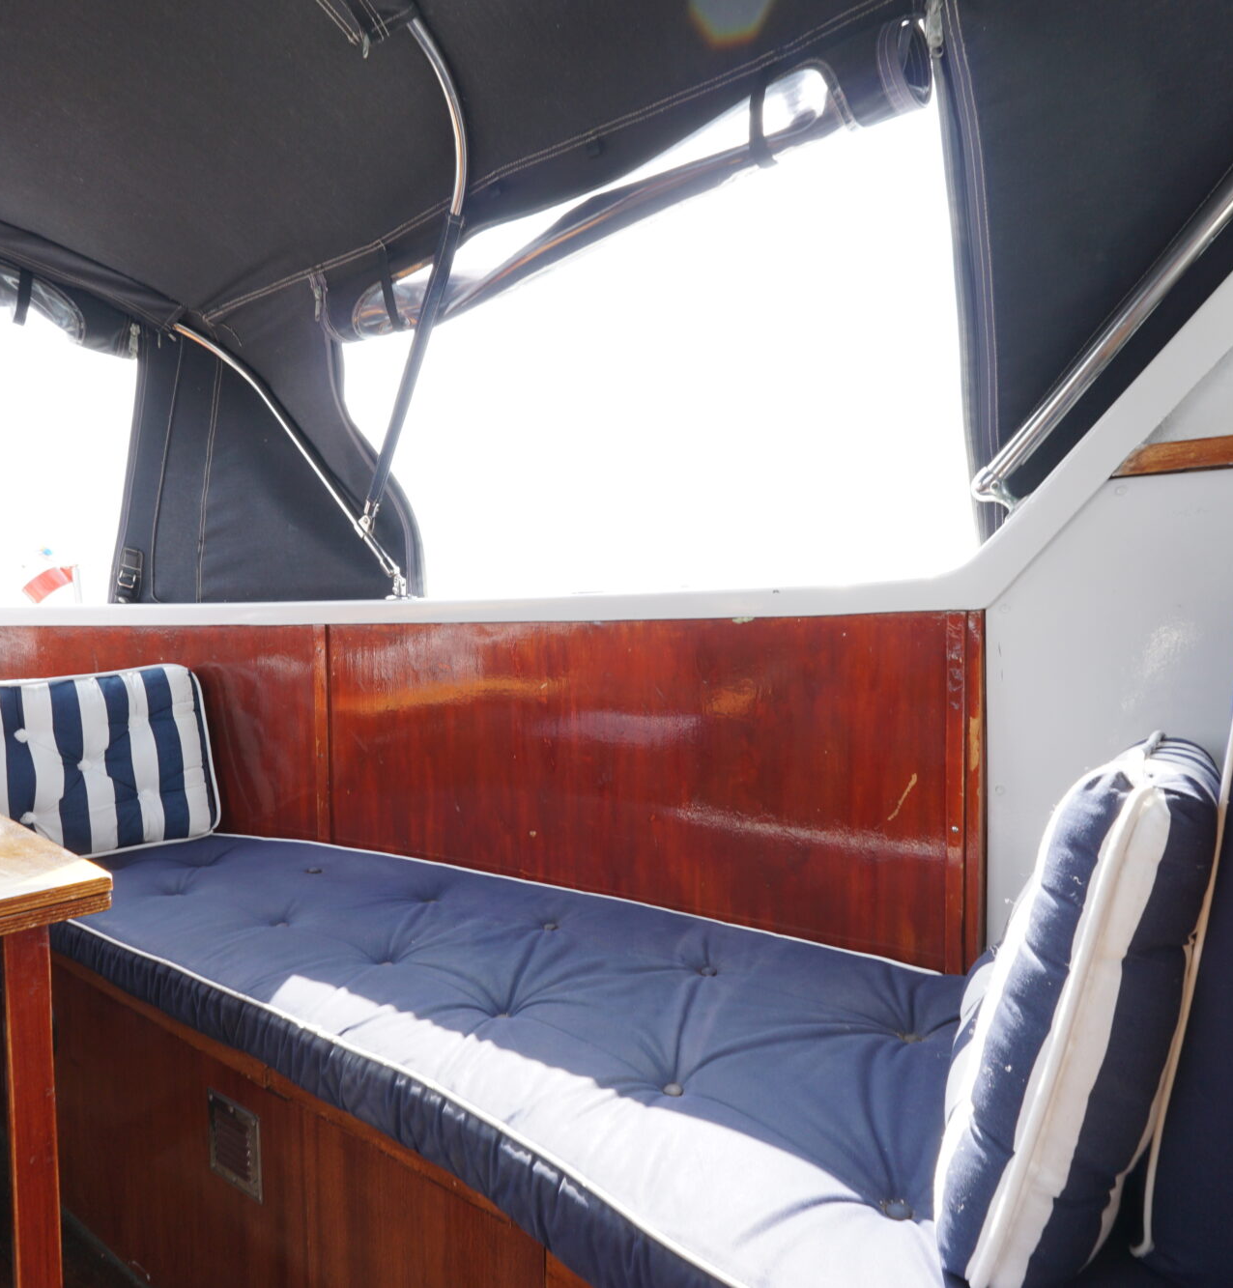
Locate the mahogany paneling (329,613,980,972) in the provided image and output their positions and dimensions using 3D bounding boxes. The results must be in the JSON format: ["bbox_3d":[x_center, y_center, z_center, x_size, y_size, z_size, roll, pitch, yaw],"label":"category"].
[{"bbox_3d":[-0.069,0.213,1.467,1.362,0.515,0.050,0,0,32],"label":"mahogany paneling"}]

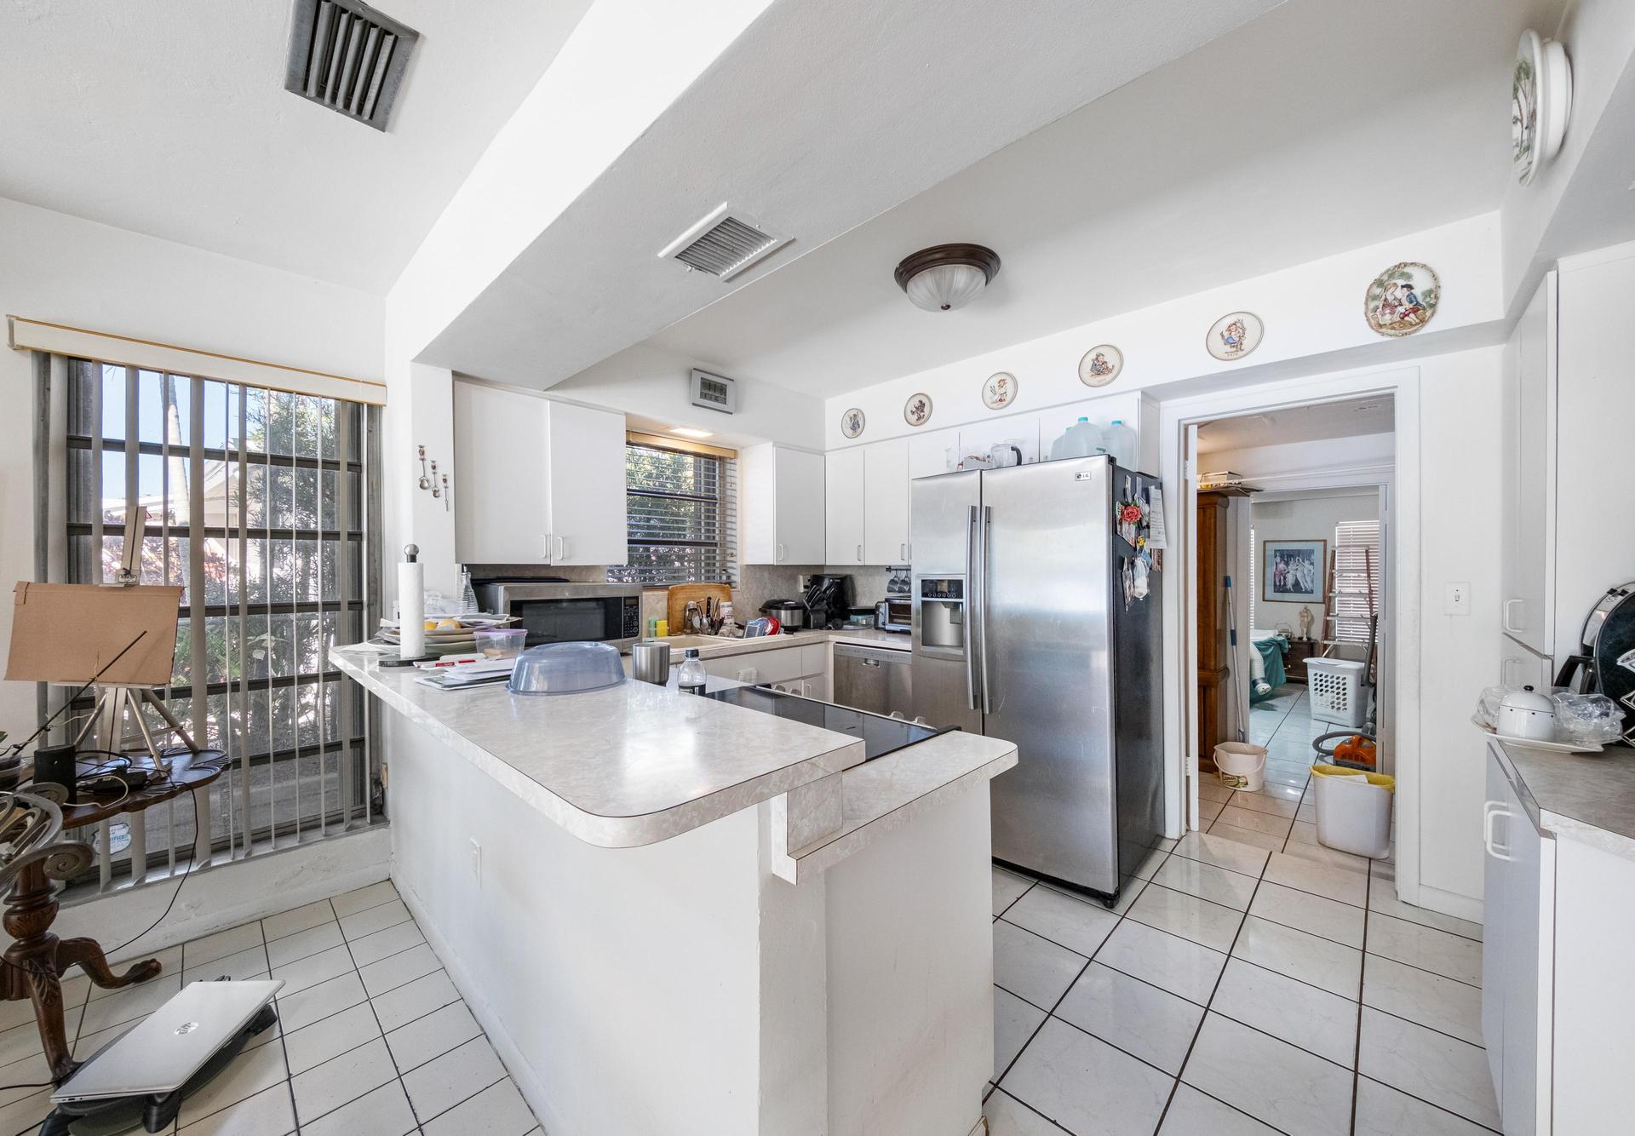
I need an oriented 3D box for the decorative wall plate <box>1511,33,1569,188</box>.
[{"bbox_3d":[1.622,-1.025,1.265,0.055,0.310,0.310,0,0,45],"label":"decorative wall plate"}]

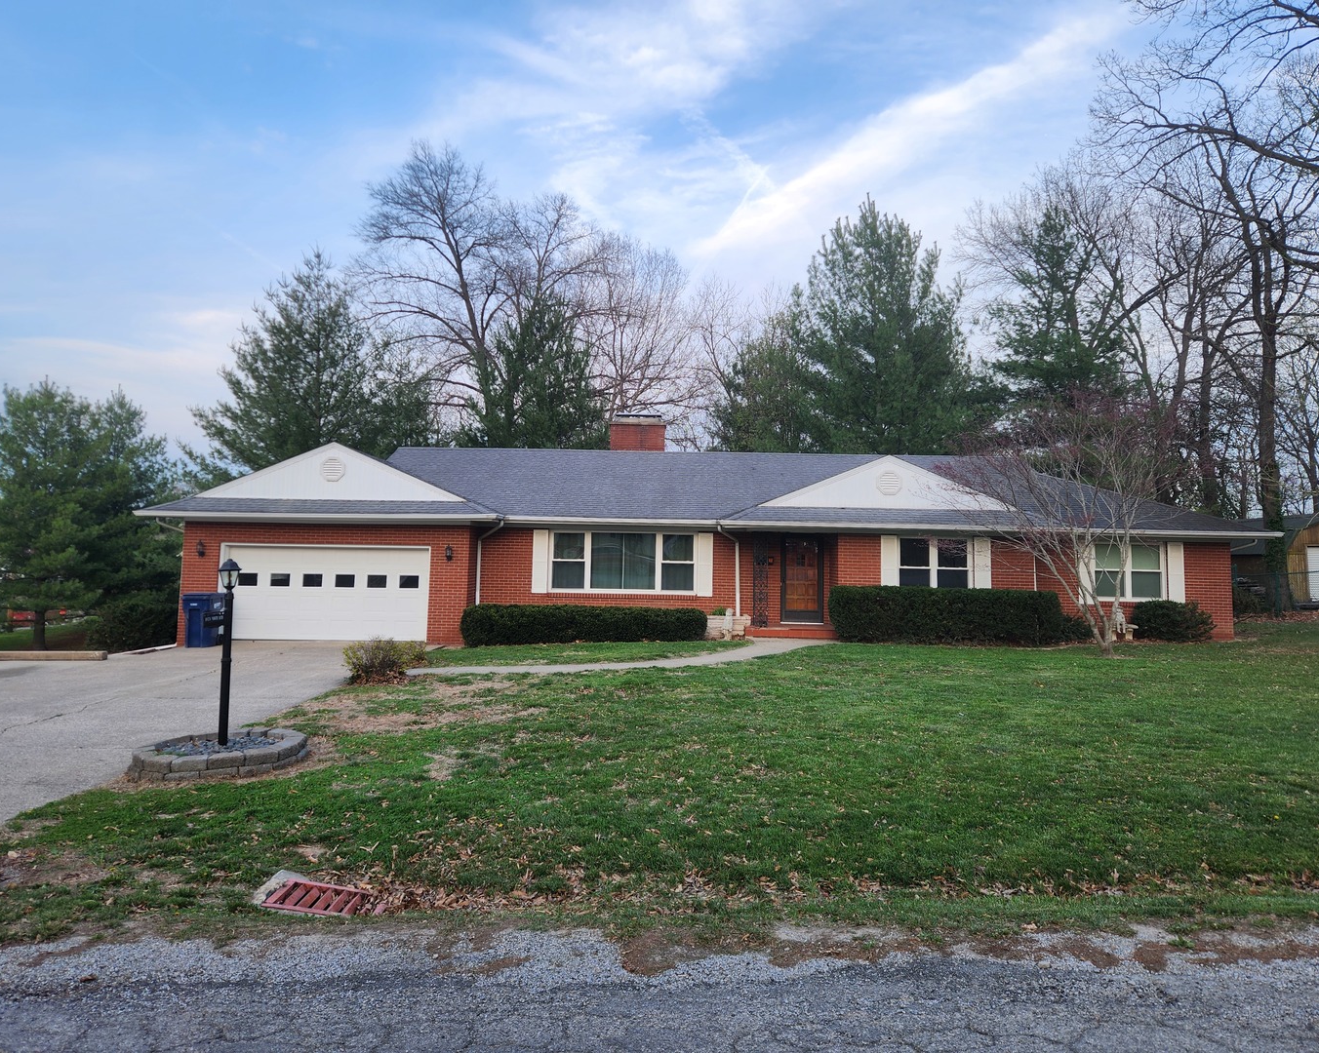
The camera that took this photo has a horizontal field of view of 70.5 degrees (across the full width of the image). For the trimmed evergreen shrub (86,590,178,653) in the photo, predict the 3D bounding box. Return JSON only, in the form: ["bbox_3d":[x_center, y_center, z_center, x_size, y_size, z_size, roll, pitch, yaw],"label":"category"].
[{"bbox_3d":[-12.342,2.208,21.710,2.200,1.400,2.000,1,-5,2],"label":"trimmed evergreen shrub"}]

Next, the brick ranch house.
[{"bbox_3d":[1.285,0.142,25.472,25.300,6.400,10.800,1,-5,2],"label":"brick ranch house"}]

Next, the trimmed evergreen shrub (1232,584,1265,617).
[{"bbox_3d":[16.305,2.055,25.896,1.150,1.000,1.100,1,-5,2],"label":"trimmed evergreen shrub"}]

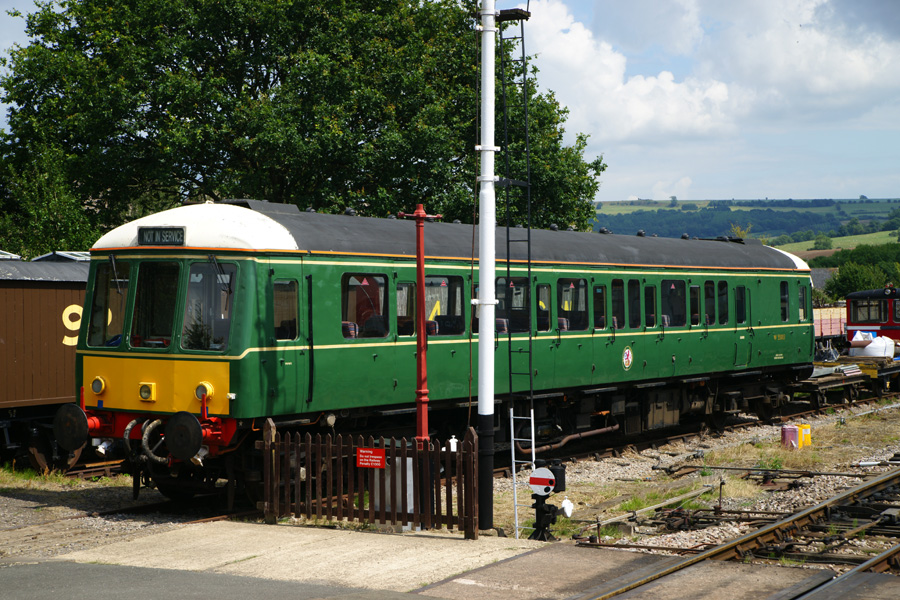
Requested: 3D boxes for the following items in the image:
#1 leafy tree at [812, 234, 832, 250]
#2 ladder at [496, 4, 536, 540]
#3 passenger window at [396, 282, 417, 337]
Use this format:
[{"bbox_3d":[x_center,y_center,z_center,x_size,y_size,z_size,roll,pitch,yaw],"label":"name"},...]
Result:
[{"bbox_3d":[186.512,-28.852,750.000,8.800,7.400,8.500,0,0,0],"label":"leafy tree"},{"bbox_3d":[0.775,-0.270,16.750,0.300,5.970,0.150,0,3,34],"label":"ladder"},{"bbox_3d":[-0.598,0.130,20.296,0.060,0.738,0.451,0,0,34],"label":"passenger window"}]

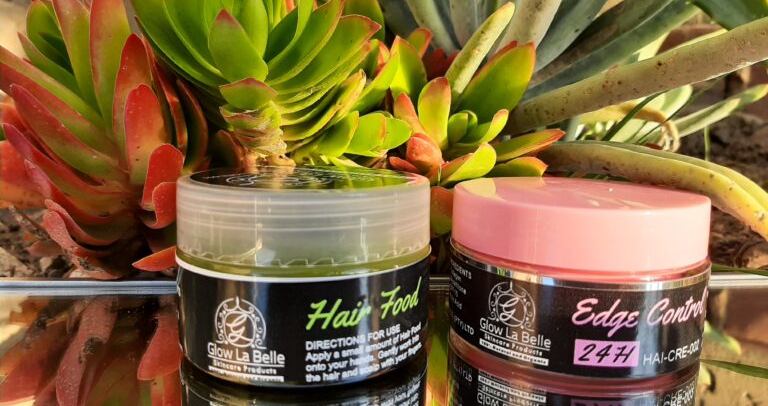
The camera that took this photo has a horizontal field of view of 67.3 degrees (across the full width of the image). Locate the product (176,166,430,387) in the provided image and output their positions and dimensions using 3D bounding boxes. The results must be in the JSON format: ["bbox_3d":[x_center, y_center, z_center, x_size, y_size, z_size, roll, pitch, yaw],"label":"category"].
[{"bbox_3d":[-0.023,0.016,0.172,0.073,0.049,0.073,-1,9,-8],"label":"product"}]

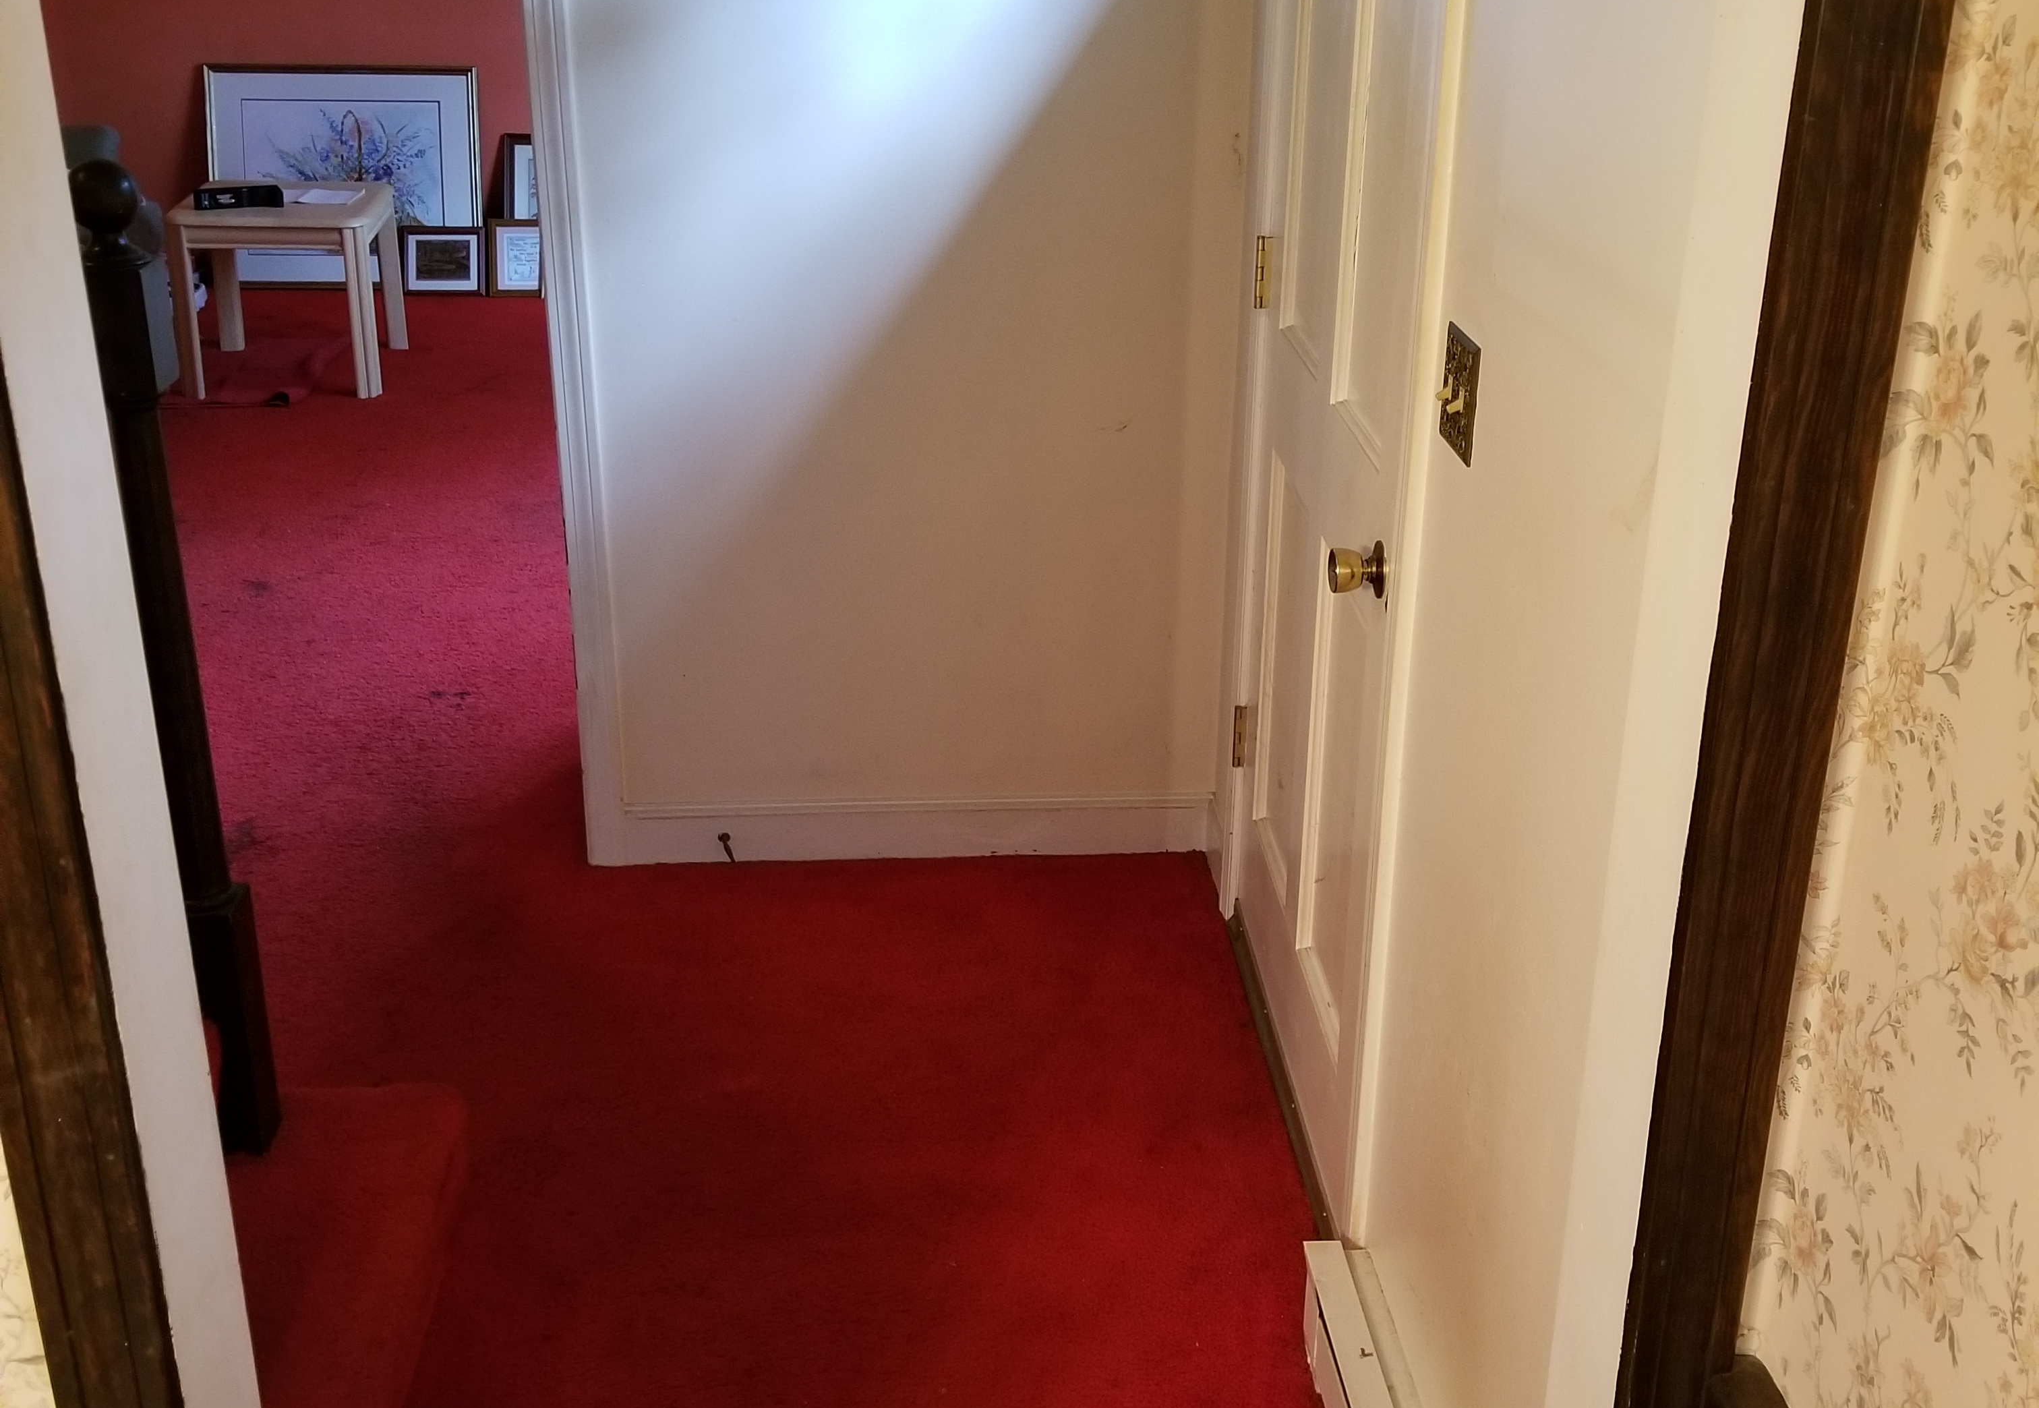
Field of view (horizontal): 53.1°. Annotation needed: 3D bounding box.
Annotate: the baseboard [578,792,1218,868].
[{"bbox_3d":[-0.200,0.215,3.580,1.050,0.120,0.018,-1,23,-3],"label":"baseboard"}]

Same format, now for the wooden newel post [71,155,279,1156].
[{"bbox_3d":[-0.957,-0.008,2.289,0.085,1.175,0.085,-1,23,-3],"label":"wooden newel post"}]

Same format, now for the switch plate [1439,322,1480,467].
[{"bbox_3d":[0.416,-0.294,1.931,0.008,0.114,0.115,-1,23,-3],"label":"switch plate"}]

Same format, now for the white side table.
[{"bbox_3d":[-2.340,-1.328,6.574,0.590,0.550,0.660,-2,23,-6],"label":"white side table"}]

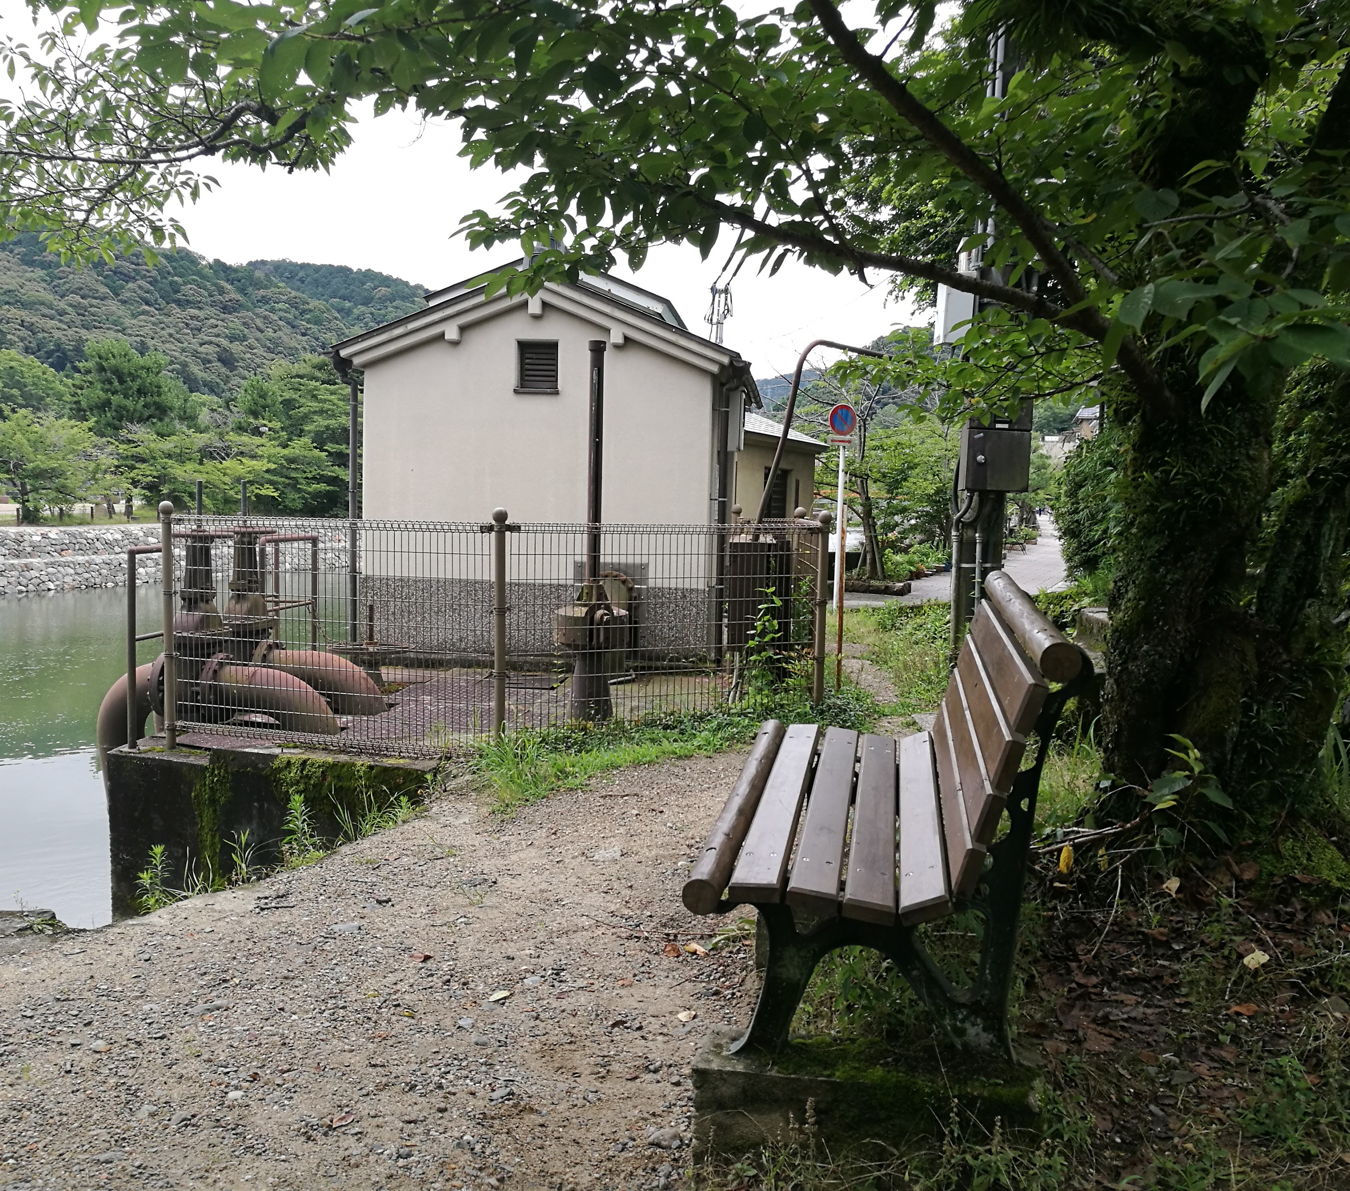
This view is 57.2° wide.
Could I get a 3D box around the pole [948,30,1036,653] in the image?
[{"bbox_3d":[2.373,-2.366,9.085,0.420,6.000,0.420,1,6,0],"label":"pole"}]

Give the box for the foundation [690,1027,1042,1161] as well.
[{"bbox_3d":[0.386,1.045,2.537,0.681,0.194,0.225,2,6,10],"label":"foundation"}]

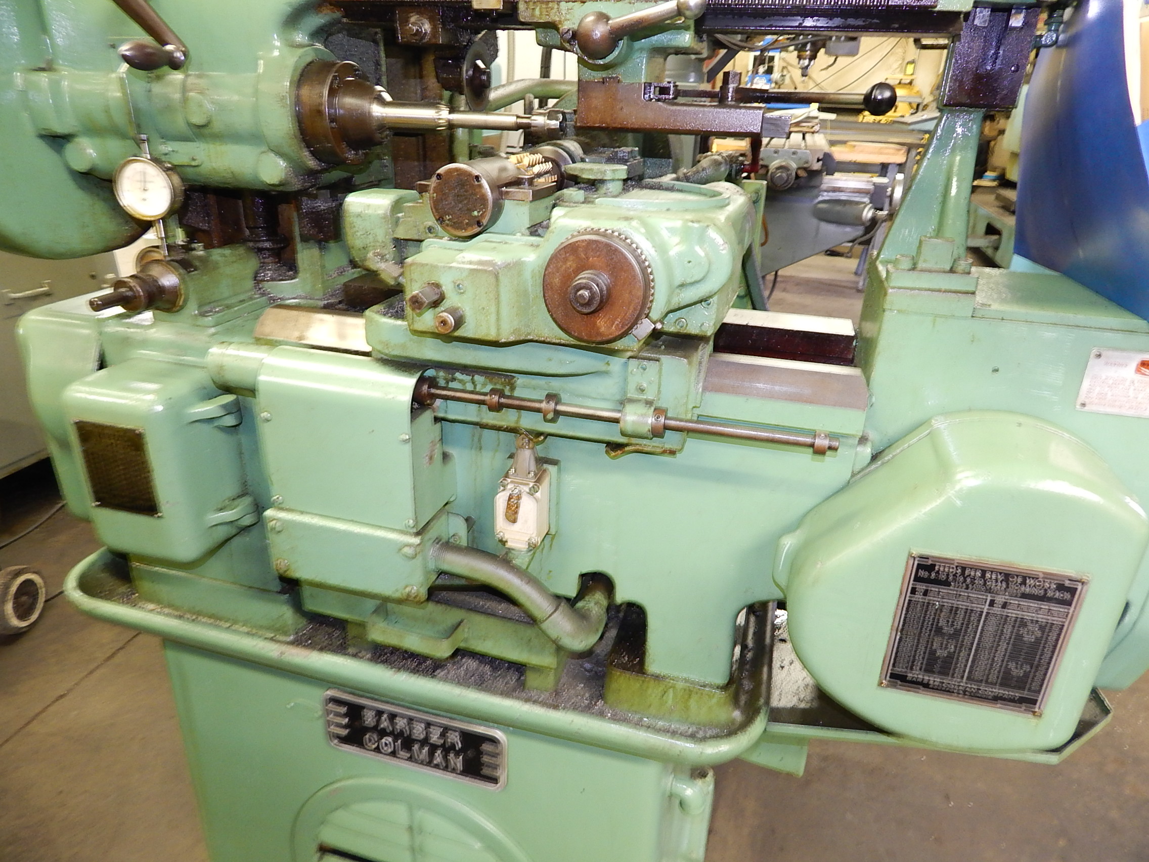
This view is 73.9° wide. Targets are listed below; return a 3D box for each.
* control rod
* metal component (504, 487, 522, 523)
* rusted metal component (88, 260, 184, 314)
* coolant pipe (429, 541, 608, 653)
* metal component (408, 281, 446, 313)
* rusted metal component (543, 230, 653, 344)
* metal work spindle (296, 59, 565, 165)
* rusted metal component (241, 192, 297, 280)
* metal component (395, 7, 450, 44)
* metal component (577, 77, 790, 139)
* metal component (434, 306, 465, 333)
[{"bbox_3d":[0.030,-0.015,0.713,0.413,0.024,0.024,8,23,13],"label":"control rod"},{"bbox_3d":[-0.058,0.070,0.724,0.012,0.039,0.006,15,24,10],"label":"metal component"},{"bbox_3d":[-0.473,-0.146,0.822,0.060,0.060,0.107,8,23,13],"label":"rusted metal component"},{"bbox_3d":[-0.057,0.159,0.841,0.183,0.095,0.135,8,23,13],"label":"coolant pipe"},{"bbox_3d":[-0.126,-0.115,0.661,0.019,0.019,0.050,8,23,13],"label":"metal component"},{"bbox_3d":[0.015,-0.118,0.636,0.097,0.097,0.056,8,23,13],"label":"rusted metal component"},{"bbox_3d":[-0.169,-0.371,0.902,0.329,0.116,0.116,8,23,13],"label":"metal work spindle"},{"bbox_3d":[-0.410,-0.258,1.023,0.067,0.118,0.067,8,23,13],"label":"rusted metal component"},{"bbox_3d":[-0.179,-0.488,0.924,0.062,0.038,0.056,8,23,13],"label":"metal component"},{"bbox_3d":[0.113,-0.350,0.826,0.213,0.050,0.056,8,23,13],"label":"metal component"},{"bbox_3d":[-0.108,-0.098,0.671,0.019,0.019,0.031,8,23,13],"label":"metal component"}]

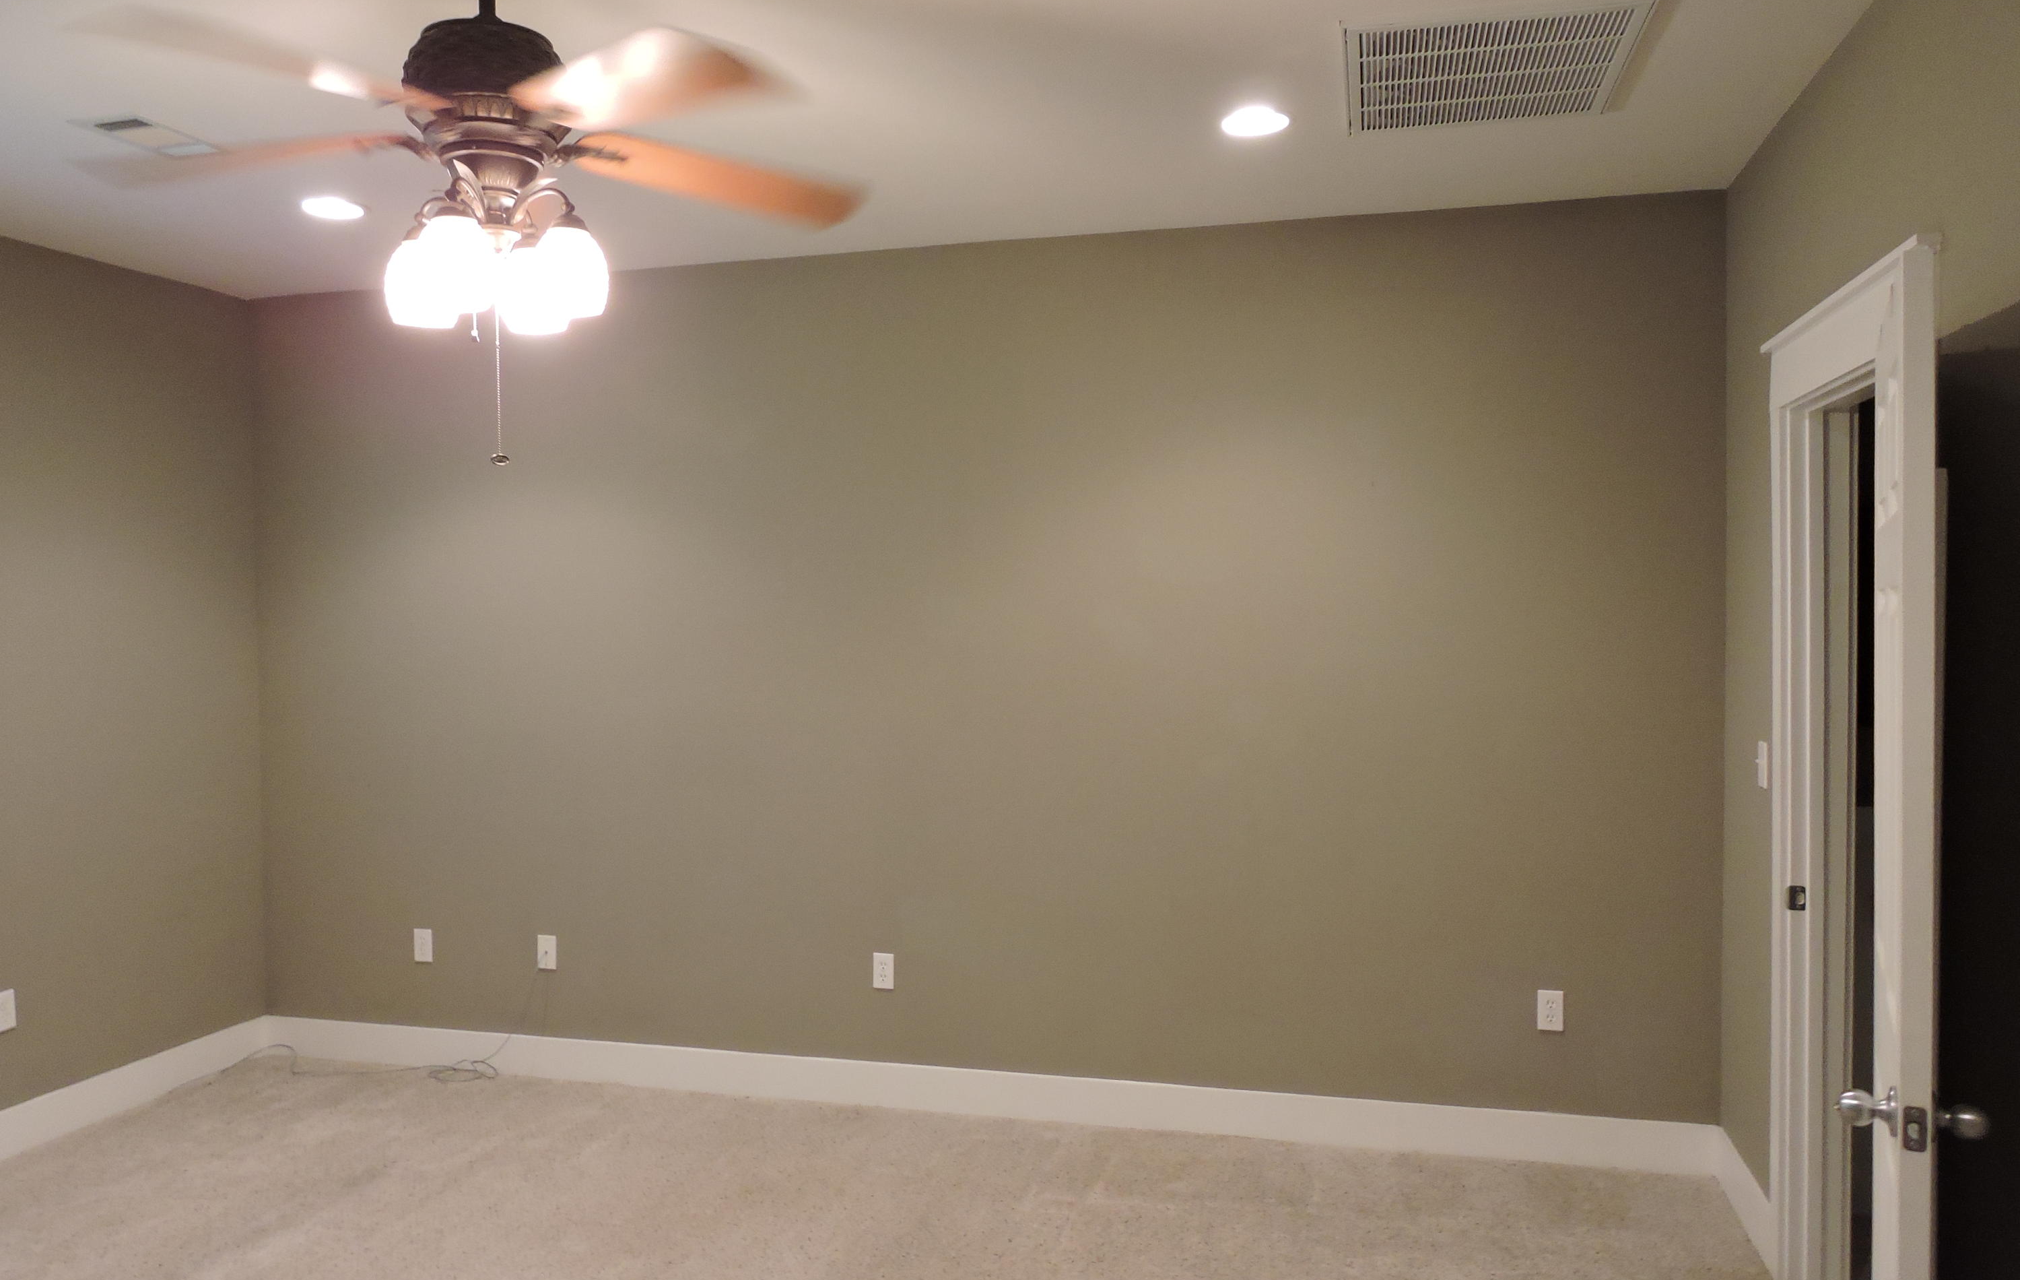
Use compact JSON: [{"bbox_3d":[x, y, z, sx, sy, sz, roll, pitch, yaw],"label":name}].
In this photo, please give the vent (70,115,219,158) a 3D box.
[{"bbox_3d":[-2.055,-1.200,3.348,0.195,0.020,0.275,0,1,15],"label":"vent"}]

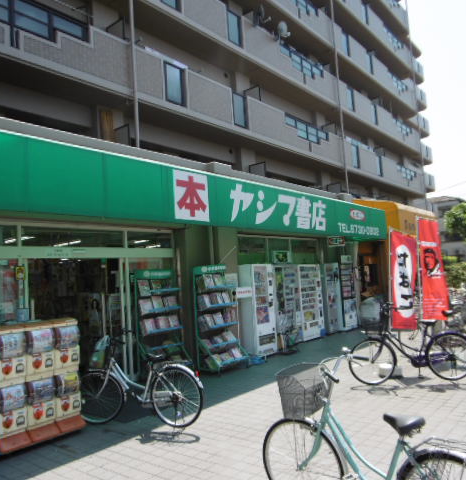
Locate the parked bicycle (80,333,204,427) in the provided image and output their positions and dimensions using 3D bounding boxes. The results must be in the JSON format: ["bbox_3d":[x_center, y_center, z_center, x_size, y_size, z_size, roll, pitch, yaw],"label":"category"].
[{"bbox_3d":[-1.121,1.597,5.095,1.760,1.030,0.550,-5,-5,17],"label":"parked bicycle"}]

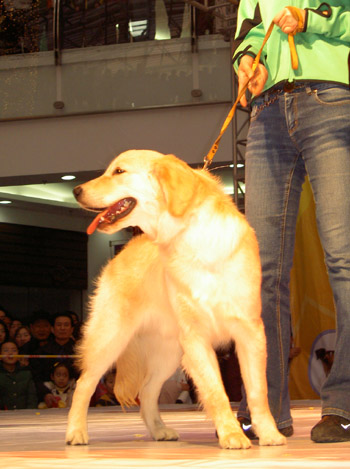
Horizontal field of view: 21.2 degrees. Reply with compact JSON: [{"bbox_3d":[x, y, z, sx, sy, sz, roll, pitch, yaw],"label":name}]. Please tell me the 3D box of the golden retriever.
[{"bbox_3d":[-0.029,0.169,2.466,0.372,0.745,0.725,4,-11,-31],"label":"golden retriever"}]

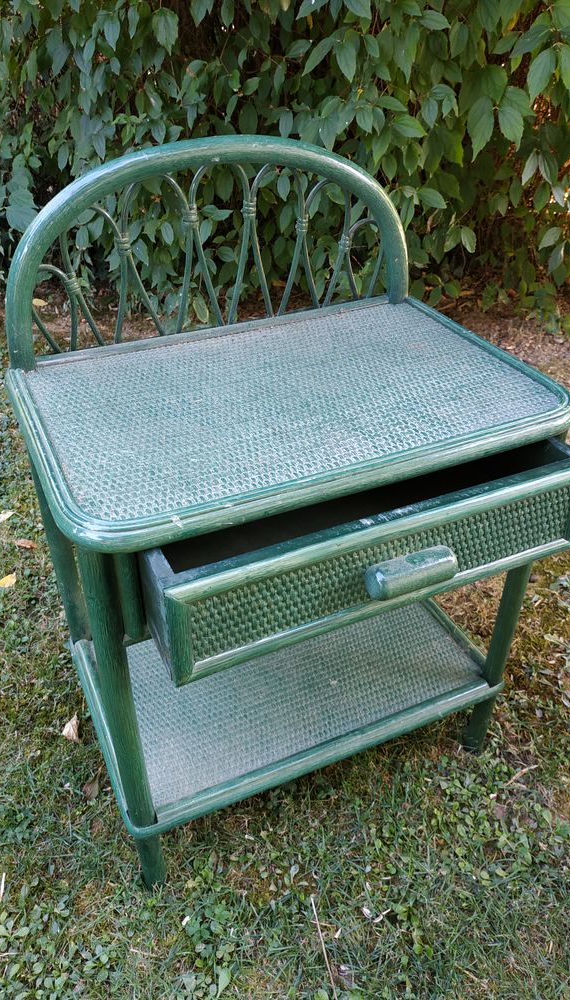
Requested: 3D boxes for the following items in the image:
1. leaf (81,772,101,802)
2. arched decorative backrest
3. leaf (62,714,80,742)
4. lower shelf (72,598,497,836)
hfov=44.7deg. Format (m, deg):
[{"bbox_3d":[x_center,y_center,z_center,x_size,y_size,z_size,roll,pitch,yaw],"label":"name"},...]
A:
[{"bbox_3d":[-0.267,0.394,0.963,0.025,0.014,0.043,5,37,6],"label":"leaf"},{"bbox_3d":[-0.065,-0.292,0.781,0.510,0.216,0.029,-15,39,-20],"label":"arched decorative backrest"},{"bbox_3d":[-0.318,0.339,1.036,0.030,0.015,0.046,-2,37,-4],"label":"leaf"},{"bbox_3d":[-0.004,0.234,0.989,0.519,0.025,0.331,-15,39,-20],"label":"lower shelf"}]

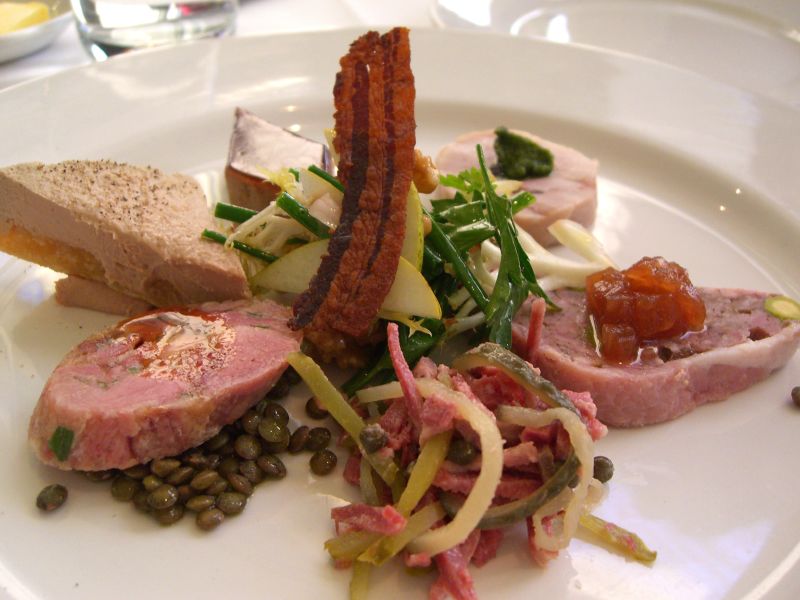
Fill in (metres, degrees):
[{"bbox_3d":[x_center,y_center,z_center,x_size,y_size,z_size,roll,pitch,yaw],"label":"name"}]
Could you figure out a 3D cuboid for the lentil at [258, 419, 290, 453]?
[{"bbox_3d":[-0.027,0.029,0.190,0.007,0.004,0.007,8,45,0],"label":"lentil"}]

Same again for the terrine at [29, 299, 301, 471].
[{"bbox_3d":[-0.048,0.017,0.181,0.054,0.015,0.031,-16,43,-28],"label":"terrine"}]

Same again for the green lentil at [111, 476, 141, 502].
[{"bbox_3d":[-0.056,0.039,0.181,0.006,0.004,0.006,1,35,0],"label":"green lentil"}]

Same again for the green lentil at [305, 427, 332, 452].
[{"bbox_3d":[-0.017,0.029,0.184,0.006,0.004,0.006,16,51,-10],"label":"green lentil"}]

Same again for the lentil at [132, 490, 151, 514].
[{"bbox_3d":[-0.049,0.039,0.170,0.006,0.004,0.006,-19,44,13],"label":"lentil"}]

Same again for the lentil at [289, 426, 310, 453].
[{"bbox_3d":[-0.021,0.029,0.184,0.004,0.006,0.006,26,31,-24],"label":"lentil"}]

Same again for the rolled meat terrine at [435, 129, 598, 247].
[{"bbox_3d":[0.036,-0.035,0.271,0.050,0.012,0.054,1,35,0],"label":"rolled meat terrine"}]

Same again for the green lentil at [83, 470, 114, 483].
[{"bbox_3d":[-0.060,0.035,0.176,0.006,0.004,0.006,1,41,0],"label":"green lentil"}]

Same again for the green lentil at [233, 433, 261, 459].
[{"bbox_3d":[-0.030,0.029,0.174,0.006,0.003,0.006,5,48,-4],"label":"green lentil"}]

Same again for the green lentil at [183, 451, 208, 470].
[{"bbox_3d":[-0.040,0.031,0.172,0.006,0.003,0.006,5,15,-4],"label":"green lentil"}]

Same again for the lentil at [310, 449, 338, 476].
[{"bbox_3d":[-0.016,0.033,0.179,0.006,0.004,0.006,2,72,-6],"label":"lentil"}]

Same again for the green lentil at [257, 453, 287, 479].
[{"bbox_3d":[-0.026,0.034,0.177,0.004,0.007,0.007,-45,25,6],"label":"green lentil"}]

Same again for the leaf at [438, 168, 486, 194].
[{"bbox_3d":[0.016,-0.031,0.232,0.013,0.004,0.009,1,57,0],"label":"leaf"}]

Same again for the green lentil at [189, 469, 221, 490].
[{"bbox_3d":[-0.037,0.034,0.168,0.006,0.003,0.006,-28,-6,20],"label":"green lentil"}]

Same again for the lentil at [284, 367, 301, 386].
[{"bbox_3d":[-0.025,0.017,0.198,0.006,0.004,0.006,-8,46,6],"label":"lentil"}]

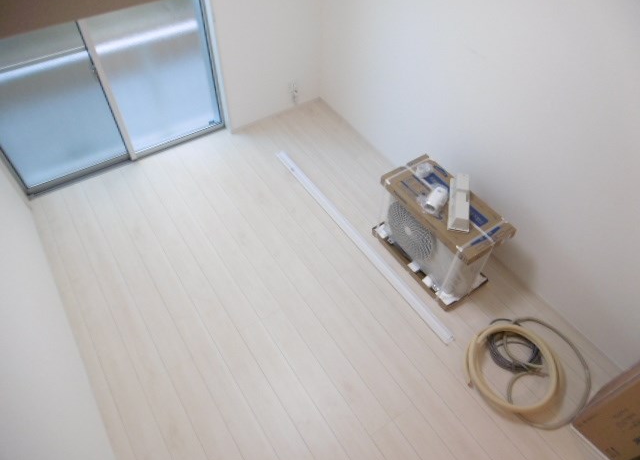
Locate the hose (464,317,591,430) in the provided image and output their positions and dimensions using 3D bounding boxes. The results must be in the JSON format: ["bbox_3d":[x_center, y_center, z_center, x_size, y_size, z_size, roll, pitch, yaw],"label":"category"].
[{"bbox_3d":[1.177,0.762,2.479,0.700,0.110,0.630,-27,56,-21],"label":"hose"}]

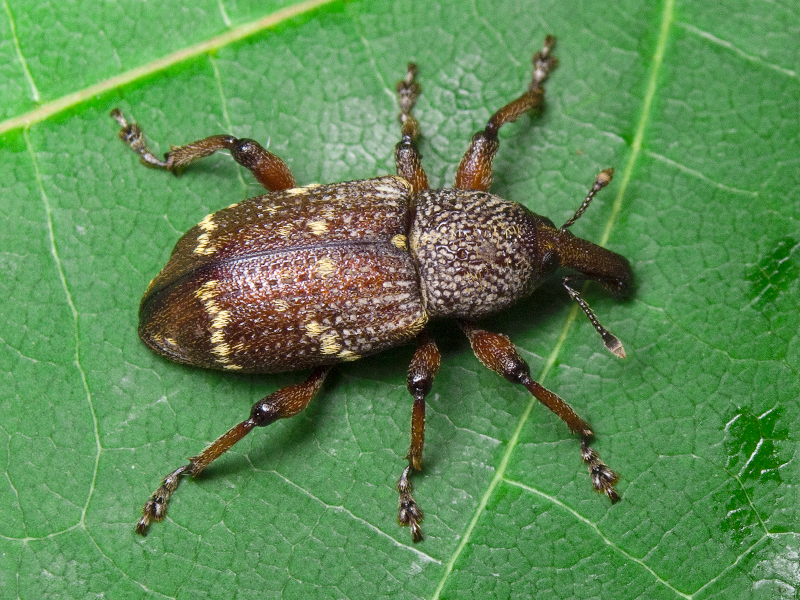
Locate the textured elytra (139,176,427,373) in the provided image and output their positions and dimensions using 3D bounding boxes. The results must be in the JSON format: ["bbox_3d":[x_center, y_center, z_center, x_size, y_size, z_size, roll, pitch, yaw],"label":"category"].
[{"bbox_3d":[-0.003,-0.001,0.066,0.008,0.003,0.005,-12,66,6],"label":"textured elytra"}]

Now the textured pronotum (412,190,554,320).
[{"bbox_3d":[0.002,-0.001,0.066,0.004,0.003,0.004,-4,66,2],"label":"textured pronotum"}]

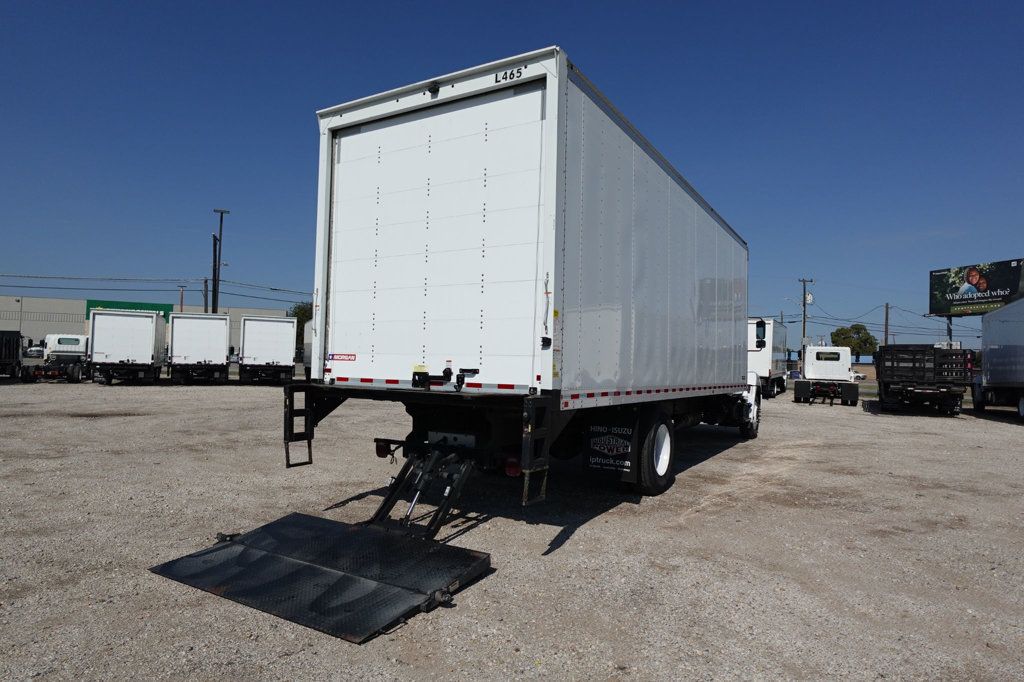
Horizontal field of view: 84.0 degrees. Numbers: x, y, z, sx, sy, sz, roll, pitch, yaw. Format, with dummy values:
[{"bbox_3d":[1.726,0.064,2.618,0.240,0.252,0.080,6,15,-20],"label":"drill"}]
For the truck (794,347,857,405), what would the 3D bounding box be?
[{"bbox_3d":[13.841,1.404,24.939,2.250,2.300,7.200,0,-2,30],"label":"truck"}]

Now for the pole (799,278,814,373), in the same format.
[{"bbox_3d":[32.052,-1.363,62.000,1.600,10.902,0.500,1,-1,0],"label":"pole"}]

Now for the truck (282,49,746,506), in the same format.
[{"bbox_3d":[1.817,-0.065,9.032,2.580,3.880,10.400,0,-2,33],"label":"truck"}]

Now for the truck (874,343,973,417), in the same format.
[{"bbox_3d":[15.512,1.347,22.066,2.450,2.450,7.800,0,-2,30],"label":"truck"}]

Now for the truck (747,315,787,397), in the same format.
[{"bbox_3d":[11.318,0.906,26.629,2.460,3.250,8.400,0,-2,30],"label":"truck"}]

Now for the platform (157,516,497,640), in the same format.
[{"bbox_3d":[-1.363,1.573,4.105,2.080,0.140,1.300,0,-2,33],"label":"platform"}]

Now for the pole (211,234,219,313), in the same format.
[{"bbox_3d":[-21.688,-2.846,41.500,0.400,9.851,0.400,1,-1,0],"label":"pole"}]

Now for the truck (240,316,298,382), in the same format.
[{"bbox_3d":[-13.236,0.439,30.621,2.450,3.050,7.000,2,-1,-26],"label":"truck"}]

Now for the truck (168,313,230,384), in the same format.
[{"bbox_3d":[-15.716,0.378,28.985,2.450,3.100,7.000,2,-1,-27],"label":"truck"}]

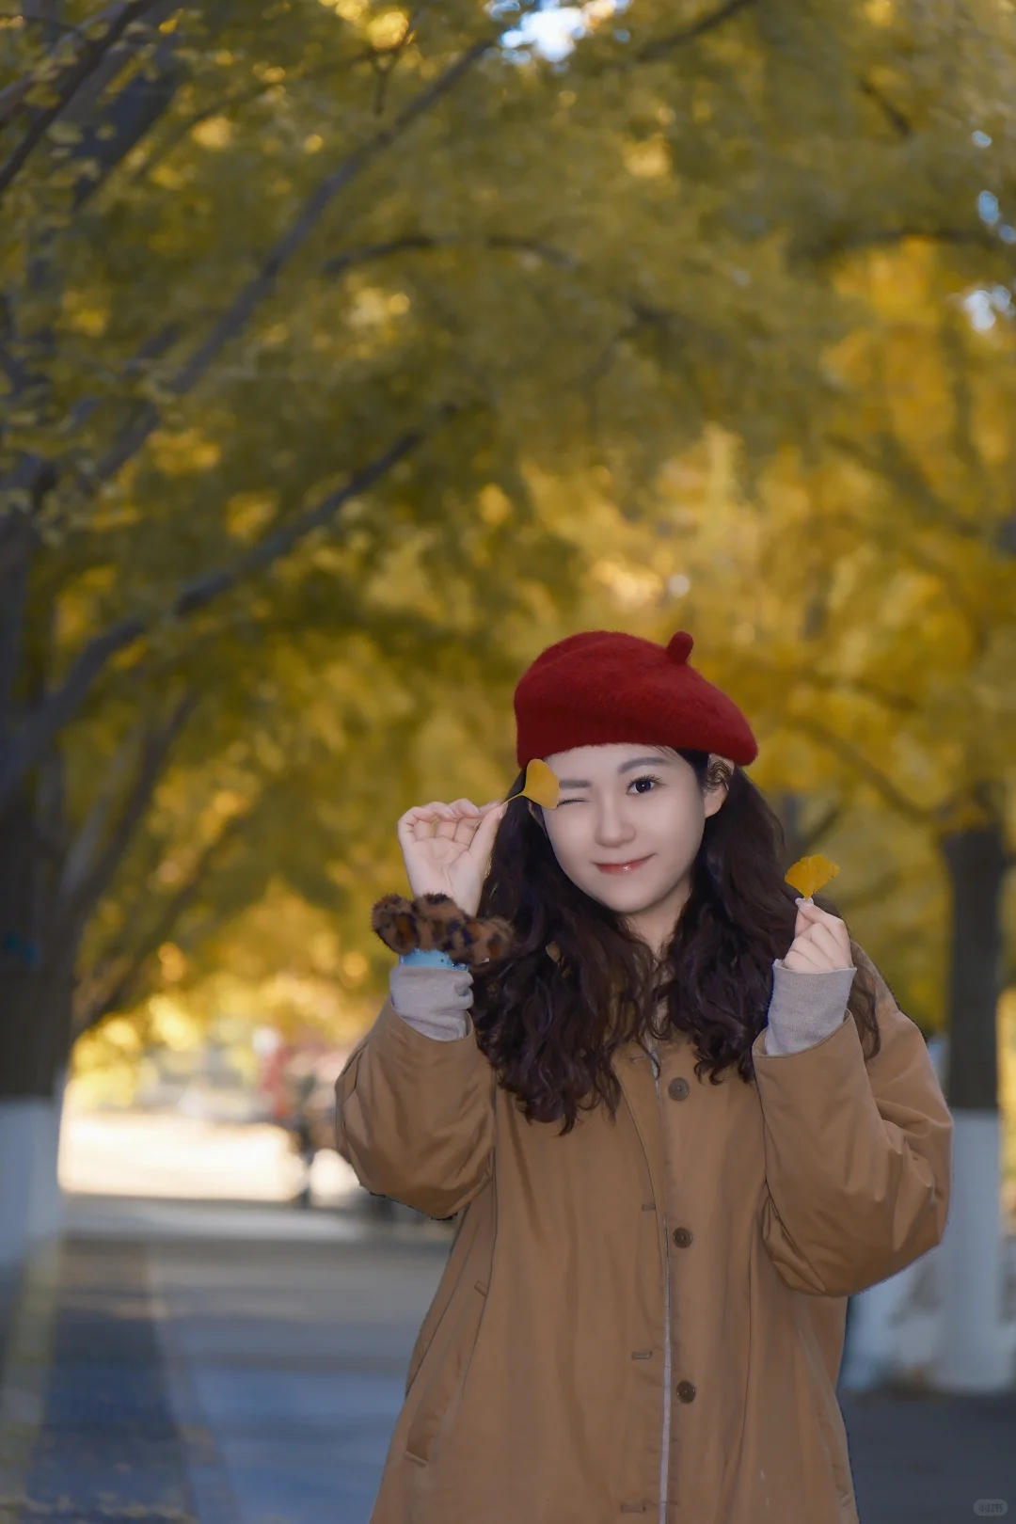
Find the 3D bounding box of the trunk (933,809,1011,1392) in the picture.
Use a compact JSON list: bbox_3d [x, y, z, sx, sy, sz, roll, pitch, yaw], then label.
[{"bbox_3d":[1.852,1.349,17.700,0.280,2.330,0.280,0,-4,0],"label":"trunk"}]

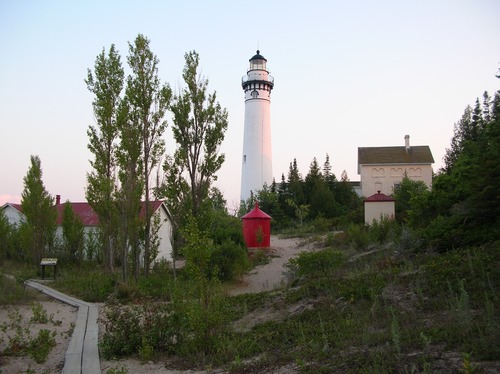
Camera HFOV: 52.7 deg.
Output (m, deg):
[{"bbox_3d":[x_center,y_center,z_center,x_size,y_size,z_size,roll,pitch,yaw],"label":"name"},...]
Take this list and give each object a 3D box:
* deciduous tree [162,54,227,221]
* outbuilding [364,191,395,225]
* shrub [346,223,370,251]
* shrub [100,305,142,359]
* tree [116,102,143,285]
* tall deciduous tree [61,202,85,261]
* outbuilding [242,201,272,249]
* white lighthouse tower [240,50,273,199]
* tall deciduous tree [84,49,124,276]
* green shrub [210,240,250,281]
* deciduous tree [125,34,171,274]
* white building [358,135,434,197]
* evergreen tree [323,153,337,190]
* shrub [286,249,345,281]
[{"bbox_3d":[-3.550,-2.079,32.902,4.300,14.110,4.300,0,-6,0],"label":"deciduous tree"},{"bbox_3d":[14.486,2.461,56.500,3.250,3.900,3.300,0,-5,5],"label":"outbuilding"},{"bbox_3d":[6.015,2.744,28.000,1.250,1.500,1.200,0,-5,0],"label":"shrub"},{"bbox_3d":[-1.806,2.017,7.100,0.560,0.700,0.540,0,-5,0],"label":"shrub"},{"bbox_3d":[-6.066,0.035,25.639,1.420,9.490,1.420,0,-6,0],"label":"tree"},{"bbox_3d":[-11.025,2.874,31.372,1.490,4.080,1.490,0,-6,0],"label":"tall deciduous tree"},{"bbox_3d":[0.604,3.468,45.500,2.720,4.050,2.720,0,-5,0],"label":"outbuilding"},{"bbox_3d":[1.451,-11.383,97.743,6.500,31.120,6.500,0,-6,0],"label":"white lighthouse tower"},{"bbox_3d":[-8.893,-1.910,30.873,2.440,14.100,2.440,0,-6,0],"label":"tall deciduous tree"},{"bbox_3d":[-0.860,3.260,22.281,1.760,1.790,1.760,0,-6,0],"label":"green shrub"},{"bbox_3d":[-6.167,-2.110,30.391,2.770,14.680,2.770,0,-6,0],"label":"deciduous tree"},{"bbox_3d":[24.027,-2.611,83.923,11.200,11.167,11.200,-1,-5,11],"label":"white building"},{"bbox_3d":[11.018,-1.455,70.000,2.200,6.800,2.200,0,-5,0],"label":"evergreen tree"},{"bbox_3d":[2.269,2.702,17.500,1.900,1.050,1.700,0,-5,0],"label":"shrub"}]

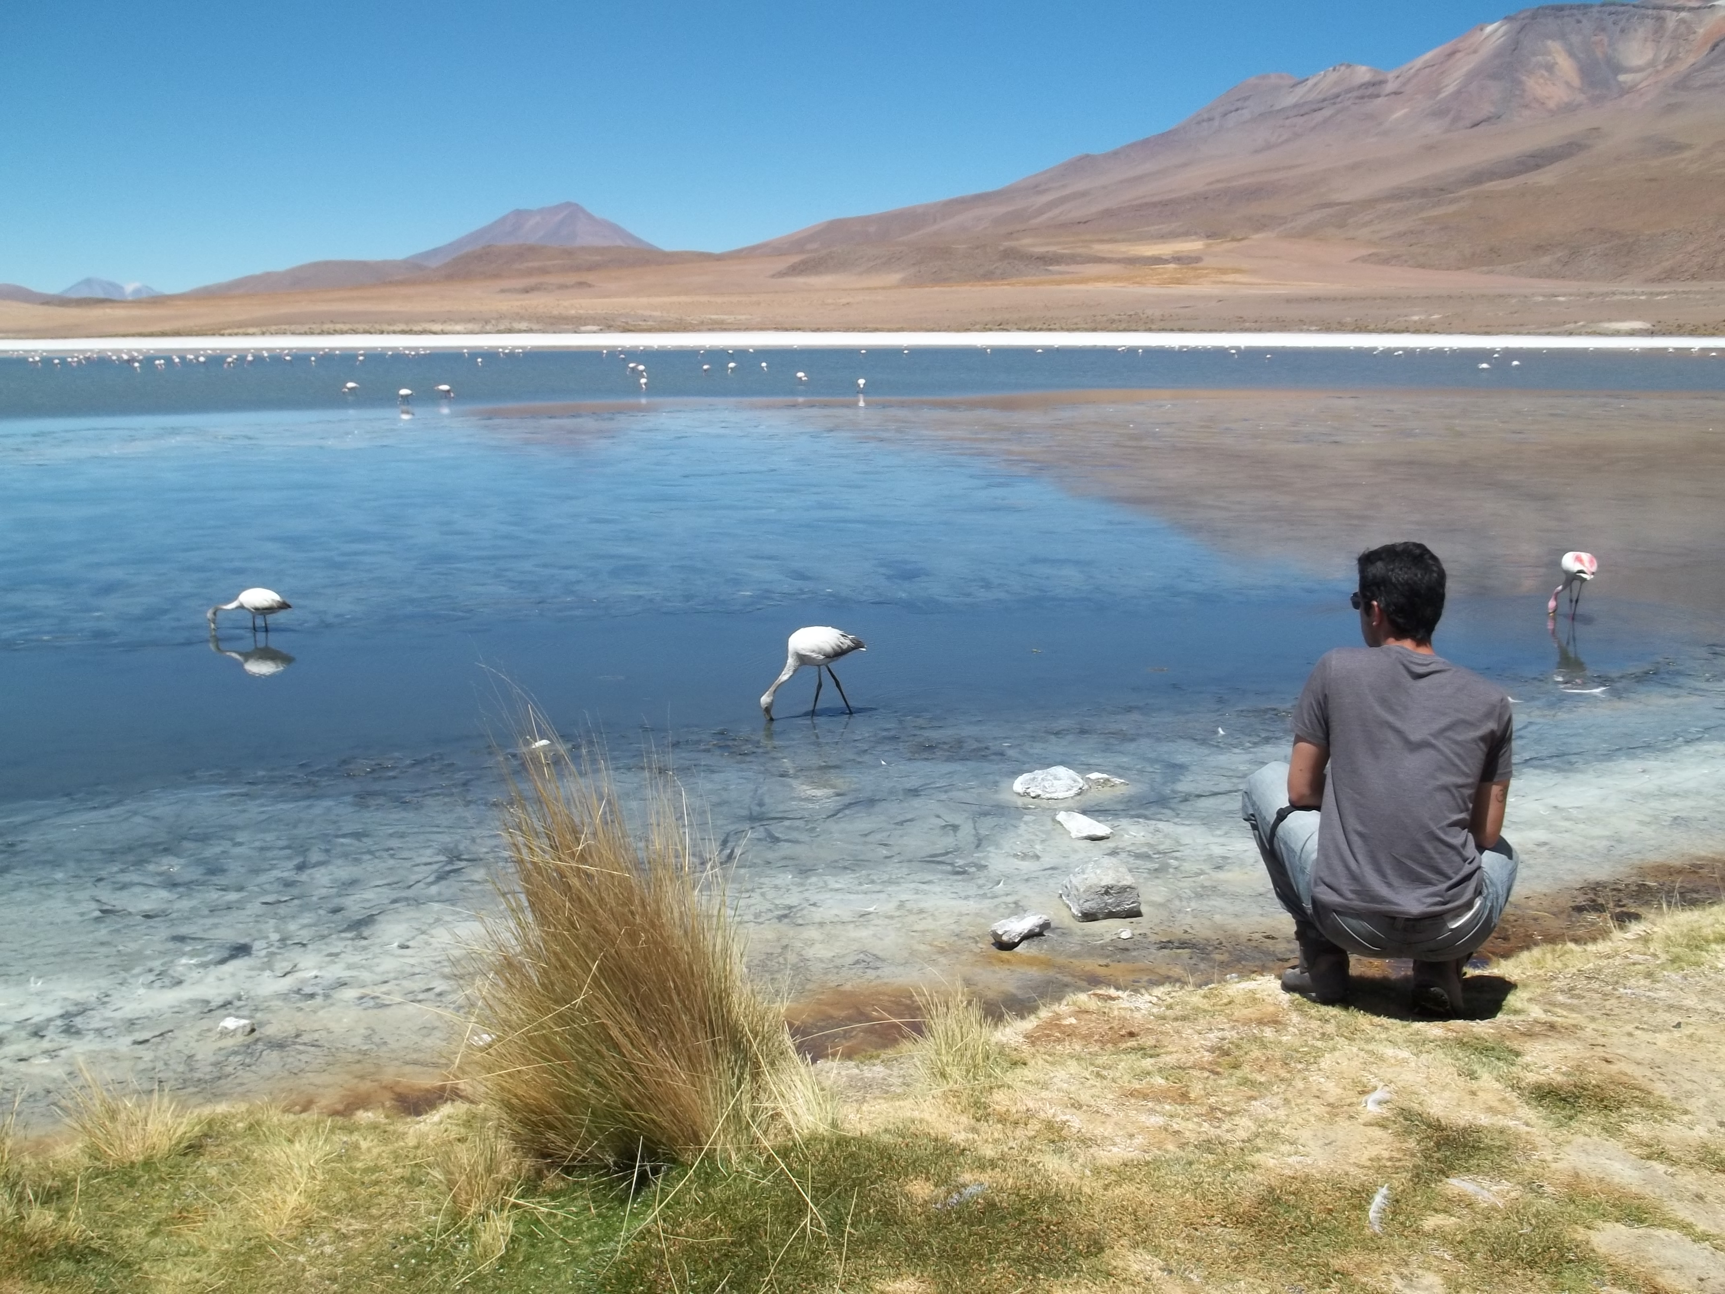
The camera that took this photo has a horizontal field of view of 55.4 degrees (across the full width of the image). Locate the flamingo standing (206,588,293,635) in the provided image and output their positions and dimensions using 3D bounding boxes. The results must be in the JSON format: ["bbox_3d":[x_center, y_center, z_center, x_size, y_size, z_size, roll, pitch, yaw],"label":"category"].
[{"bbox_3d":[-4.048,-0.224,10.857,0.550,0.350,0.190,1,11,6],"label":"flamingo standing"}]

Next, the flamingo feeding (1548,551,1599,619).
[{"bbox_3d":[4.924,-0.421,11.390,0.210,0.500,0.460,-2,11,-11],"label":"flamingo feeding"}]

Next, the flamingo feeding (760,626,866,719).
[{"bbox_3d":[-0.251,0.142,8.392,0.550,0.485,0.190,-3,11,-17],"label":"flamingo feeding"}]

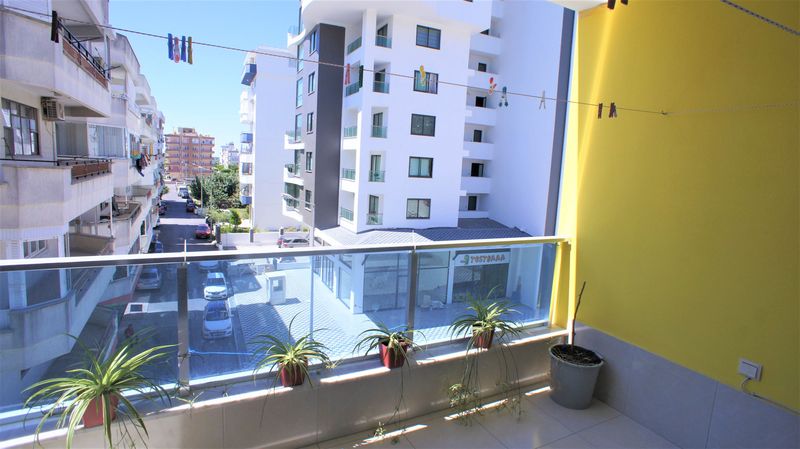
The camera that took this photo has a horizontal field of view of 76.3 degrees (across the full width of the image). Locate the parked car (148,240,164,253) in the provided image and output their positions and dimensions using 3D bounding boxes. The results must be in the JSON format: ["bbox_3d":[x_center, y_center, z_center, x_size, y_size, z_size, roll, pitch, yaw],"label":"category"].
[{"bbox_3d":[-27.295,2.560,56.998,1.760,1.460,4.200,0,7,-23],"label":"parked car"}]

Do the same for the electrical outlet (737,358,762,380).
[{"bbox_3d":[1.742,0.728,2.532,0.025,0.080,0.092,0,7,-24],"label":"electrical outlet"}]

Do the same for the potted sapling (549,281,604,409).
[{"bbox_3d":[1.173,0.778,3.372,0.349,0.814,0.349,0,7,-23],"label":"potted sapling"}]

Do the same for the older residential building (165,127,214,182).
[{"bbox_3d":[-89.519,-29.470,216.426,19.500,21.667,13.000,-1,7,-29],"label":"older residential building"}]

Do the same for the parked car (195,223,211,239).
[{"bbox_3d":[-27.618,0.925,71.223,1.760,1.460,4.200,0,7,-23],"label":"parked car"}]

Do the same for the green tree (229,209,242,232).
[{"bbox_3d":[-23.763,-0.578,73.500,2.000,3.500,2.000,0,7,-23],"label":"green tree"}]

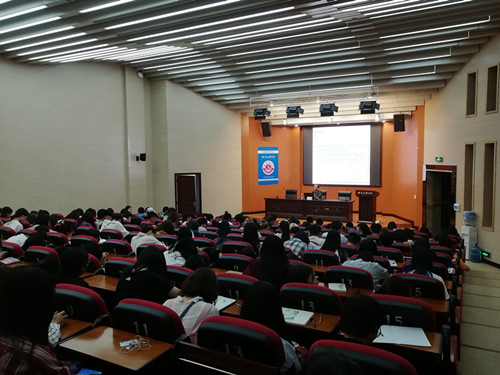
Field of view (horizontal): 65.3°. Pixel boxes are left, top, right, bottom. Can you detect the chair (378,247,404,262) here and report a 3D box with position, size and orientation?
[{"bbox_3d":[1.901,1.254,5.384,0.530,0.960,0.620,2,5,25],"label":"chair"}]

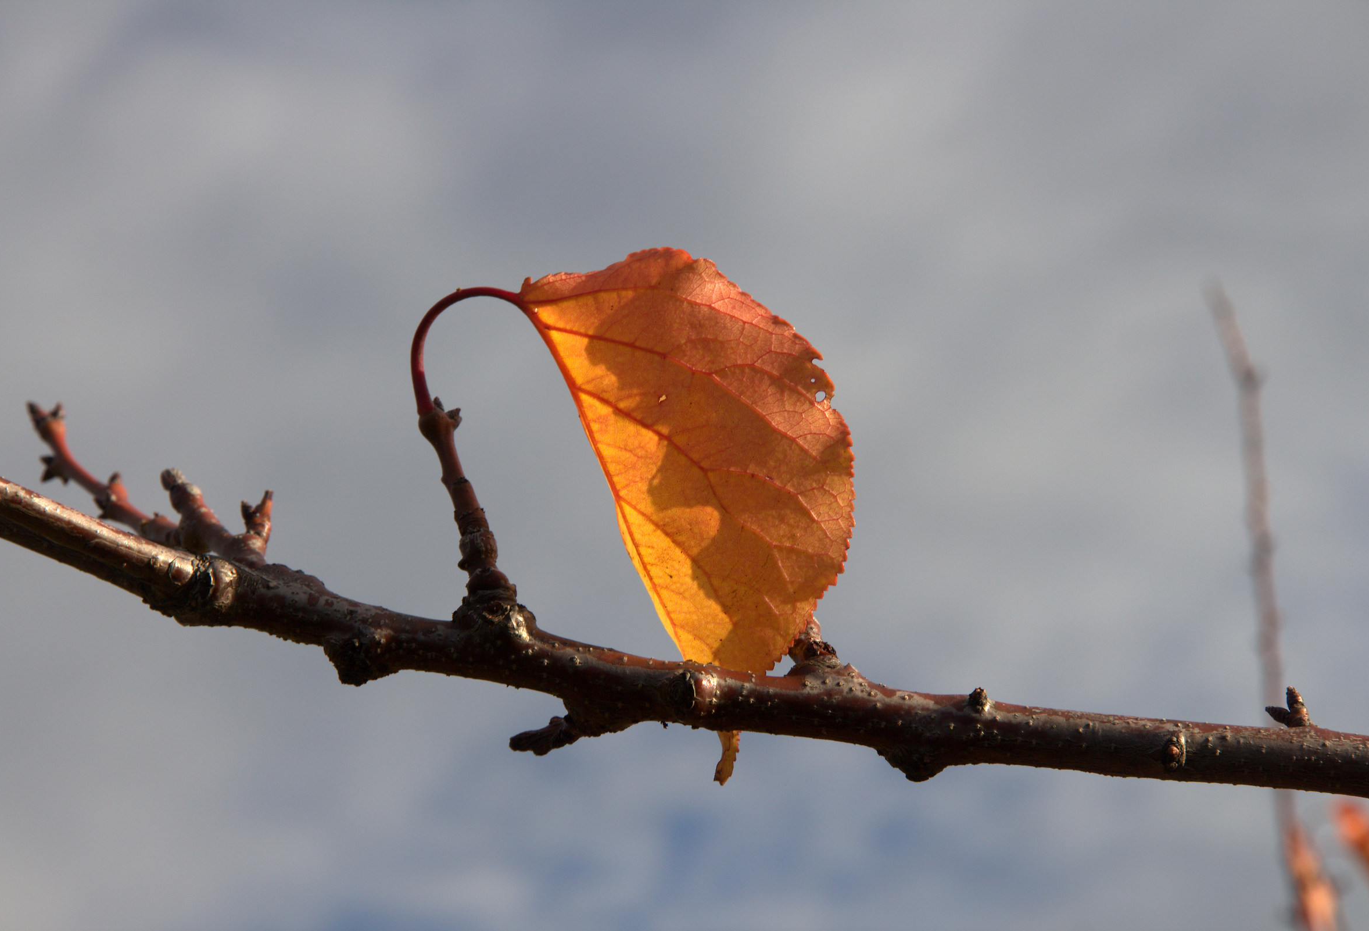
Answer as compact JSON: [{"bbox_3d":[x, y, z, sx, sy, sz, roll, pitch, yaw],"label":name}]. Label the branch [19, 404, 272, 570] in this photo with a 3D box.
[{"bbox_3d":[-0.070,0.003,0.535,0.032,0.021,0.016,0,-15,0],"label":"branch"}]

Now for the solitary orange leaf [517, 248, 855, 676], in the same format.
[{"bbox_3d":[0.000,0.003,0.565,0.046,0.065,0.022,0,-15,0],"label":"solitary orange leaf"}]

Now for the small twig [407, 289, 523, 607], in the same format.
[{"bbox_3d":[-0.027,-0.003,0.520,0.015,0.040,0.011,0,-15,0],"label":"small twig"}]

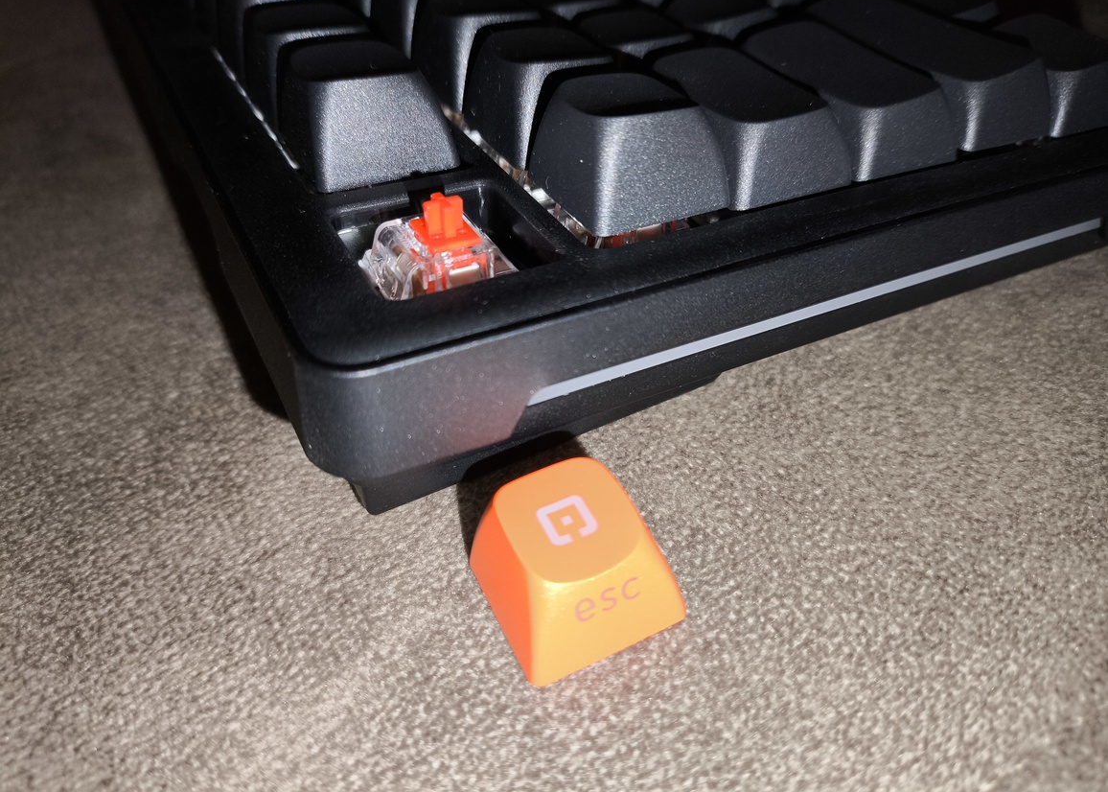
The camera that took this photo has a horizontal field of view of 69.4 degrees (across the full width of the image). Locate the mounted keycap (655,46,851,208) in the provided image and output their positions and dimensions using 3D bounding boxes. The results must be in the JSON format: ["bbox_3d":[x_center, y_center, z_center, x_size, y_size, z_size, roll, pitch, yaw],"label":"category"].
[{"bbox_3d":[0.024,-0.037,0.104,0.018,0.010,0.028,-17,45,-22],"label":"mounted keycap"}]

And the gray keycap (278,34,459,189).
[{"bbox_3d":[-0.023,-0.035,0.097,0.018,0.012,0.018,-17,45,-22],"label":"gray keycap"}]

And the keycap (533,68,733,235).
[{"bbox_3d":[0.009,-0.029,0.093,0.018,0.012,0.018,-17,45,-22],"label":"keycap"}]

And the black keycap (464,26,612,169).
[{"bbox_3d":[0.000,-0.041,0.105,0.018,0.012,0.018,-17,45,-22],"label":"black keycap"}]

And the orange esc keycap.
[{"bbox_3d":[0.002,0.017,0.085,0.018,0.012,0.018,-19,46,-16],"label":"orange esc keycap"}]

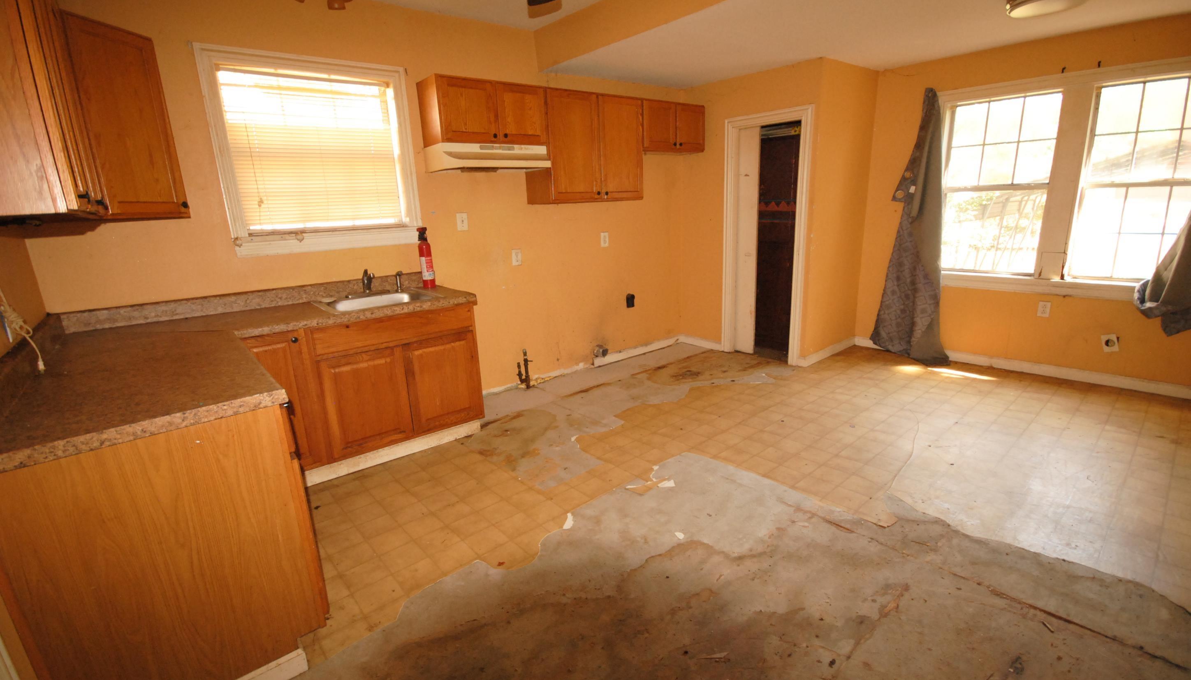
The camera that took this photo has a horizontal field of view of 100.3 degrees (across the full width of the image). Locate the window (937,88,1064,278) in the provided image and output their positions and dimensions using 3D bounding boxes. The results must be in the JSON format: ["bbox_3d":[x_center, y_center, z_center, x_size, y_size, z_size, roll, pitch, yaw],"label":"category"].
[{"bbox_3d":[3.081,-1.172,3.904,0.100,1.320,0.700,-14,18,-39],"label":"window"}]

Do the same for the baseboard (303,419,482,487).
[{"bbox_3d":[-1.202,0.656,2.948,1.100,0.100,0.020,-14,18,-39],"label":"baseboard"}]

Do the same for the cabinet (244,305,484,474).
[{"bbox_3d":[-1.378,0.213,2.986,1.190,0.755,0.610,-14,18,-39],"label":"cabinet"}]

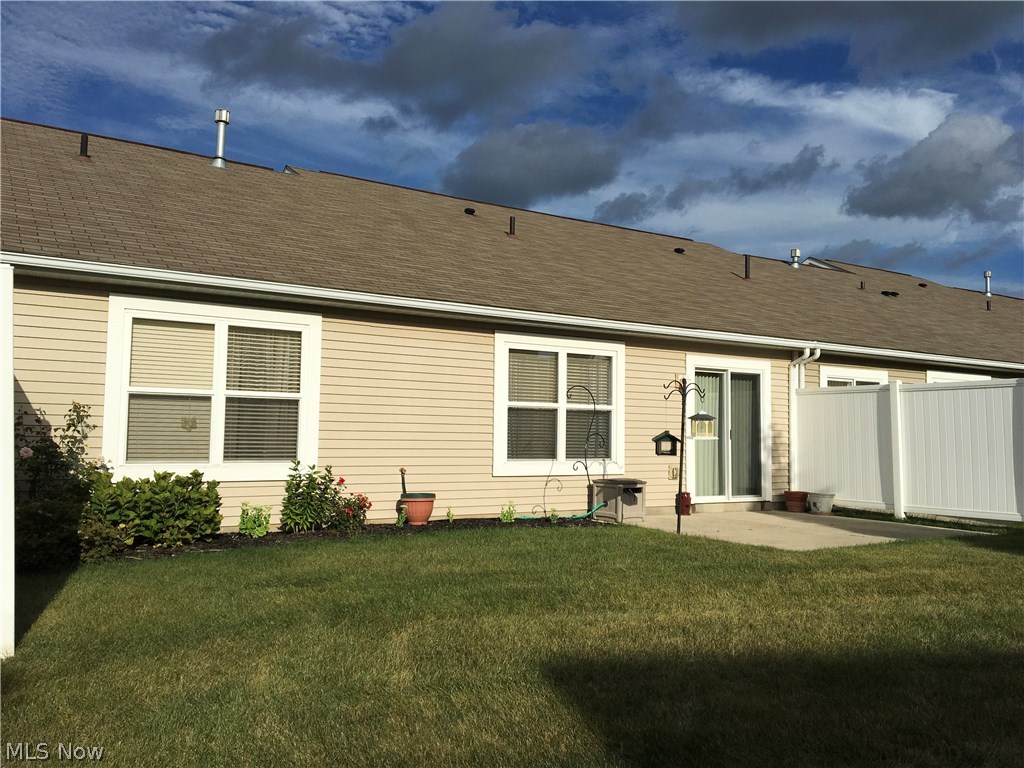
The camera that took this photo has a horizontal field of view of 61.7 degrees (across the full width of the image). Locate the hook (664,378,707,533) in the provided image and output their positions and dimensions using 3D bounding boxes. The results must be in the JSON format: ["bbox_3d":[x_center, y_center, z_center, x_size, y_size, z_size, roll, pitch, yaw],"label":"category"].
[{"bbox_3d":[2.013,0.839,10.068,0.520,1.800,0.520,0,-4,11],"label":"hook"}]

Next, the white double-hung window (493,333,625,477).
[{"bbox_3d":[0.675,0.289,11.315,2.152,1.830,0.121,3,-4,-33],"label":"white double-hung window"}]

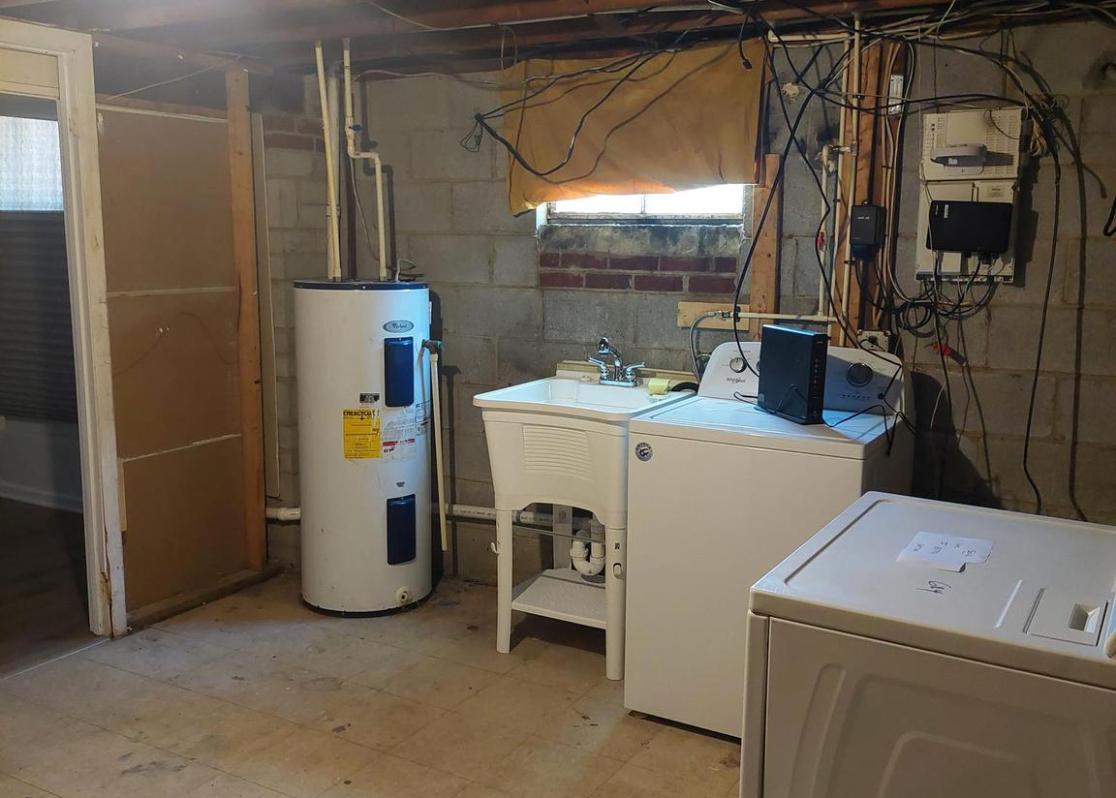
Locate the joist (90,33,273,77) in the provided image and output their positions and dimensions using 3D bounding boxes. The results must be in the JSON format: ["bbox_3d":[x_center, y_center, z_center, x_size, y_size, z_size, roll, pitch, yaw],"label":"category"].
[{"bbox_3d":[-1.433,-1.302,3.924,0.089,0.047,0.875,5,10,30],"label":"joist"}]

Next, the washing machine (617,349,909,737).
[{"bbox_3d":[0.680,0.417,3.234,0.690,1.105,0.690,5,10,30],"label":"washing machine"}]

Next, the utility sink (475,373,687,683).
[{"bbox_3d":[0.102,0.434,3.724,0.635,0.915,0.570,5,10,30],"label":"utility sink"}]

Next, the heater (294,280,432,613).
[{"bbox_3d":[-0.777,0.180,4.173,0.520,1.275,0.520,0,9,0],"label":"heater"}]

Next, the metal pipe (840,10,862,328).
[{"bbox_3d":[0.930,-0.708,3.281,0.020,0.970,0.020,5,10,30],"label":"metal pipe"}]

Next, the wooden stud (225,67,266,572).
[{"bbox_3d":[-1.305,-0.288,4.310,0.089,2.082,0.038,5,10,30],"label":"wooden stud"}]

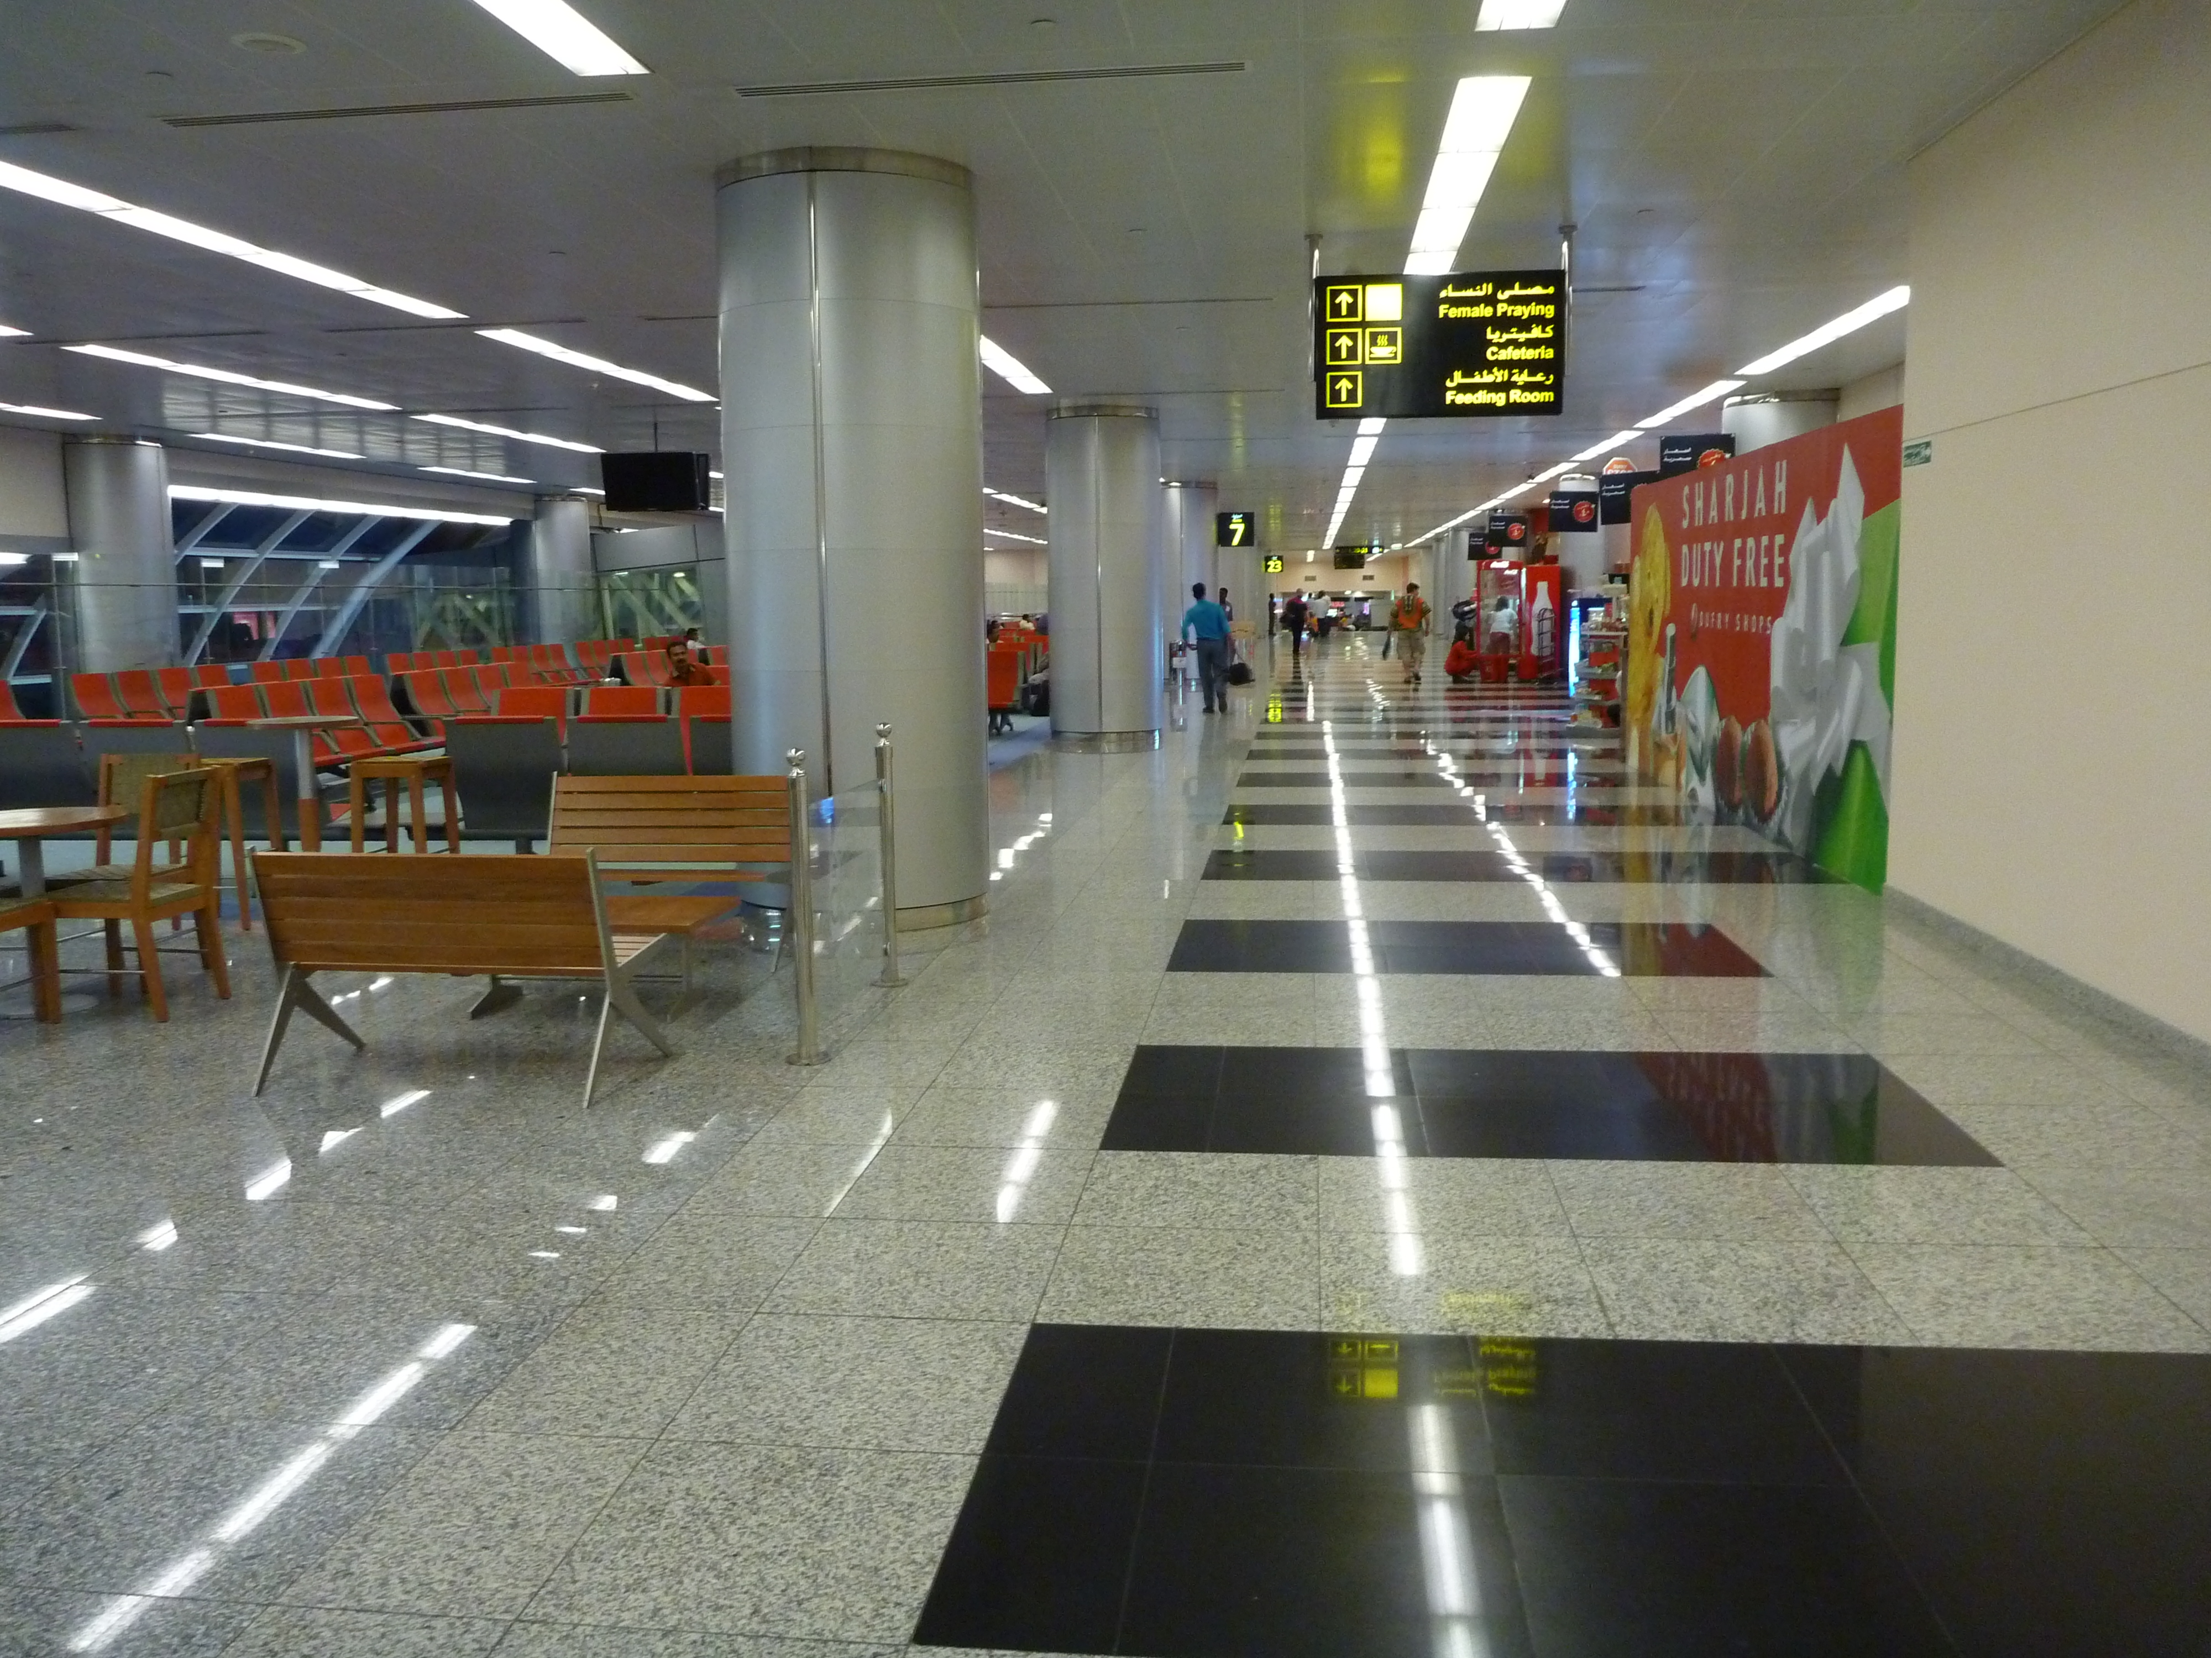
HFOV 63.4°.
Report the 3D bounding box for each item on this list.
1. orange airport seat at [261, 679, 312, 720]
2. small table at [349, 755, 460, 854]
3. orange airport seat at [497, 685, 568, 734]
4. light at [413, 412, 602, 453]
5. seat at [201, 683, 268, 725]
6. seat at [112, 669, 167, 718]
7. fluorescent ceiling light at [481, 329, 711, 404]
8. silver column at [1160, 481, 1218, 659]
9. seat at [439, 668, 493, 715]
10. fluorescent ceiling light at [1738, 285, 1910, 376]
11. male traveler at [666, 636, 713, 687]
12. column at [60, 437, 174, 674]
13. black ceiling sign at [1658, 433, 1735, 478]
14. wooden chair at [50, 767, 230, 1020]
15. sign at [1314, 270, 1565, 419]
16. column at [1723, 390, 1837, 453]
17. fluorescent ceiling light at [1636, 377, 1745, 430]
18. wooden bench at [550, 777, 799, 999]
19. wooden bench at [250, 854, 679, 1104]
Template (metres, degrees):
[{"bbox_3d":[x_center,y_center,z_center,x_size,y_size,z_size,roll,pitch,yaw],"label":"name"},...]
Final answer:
[{"bbox_3d":[-6.089,-0.655,13.996,0.700,0.950,0.630,0,7,7],"label":"orange airport seat"},{"bbox_3d":[-3.416,0.064,8.764,0.420,0.800,0.400,0,7,7],"label":"small table"},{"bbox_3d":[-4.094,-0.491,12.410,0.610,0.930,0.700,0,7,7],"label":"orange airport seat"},{"bbox_3d":[-6.677,-4.498,20.389,0.280,0.090,4.483,0,7,7],"label":"light"},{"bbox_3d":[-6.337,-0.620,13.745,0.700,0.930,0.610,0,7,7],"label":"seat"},{"bbox_3d":[-9.083,-1.055,17.390,0.700,0.950,0.630,0,7,7],"label":"seat"},{"bbox_3d":[-4.093,-3.853,14.975,0.280,0.090,4.589,0,7,7],"label":"fluorescent ceiling light"},{"bbox_3d":[1.393,-4.303,31.605,1.210,3.494,1.210,0,7,7],"label":"silver column"},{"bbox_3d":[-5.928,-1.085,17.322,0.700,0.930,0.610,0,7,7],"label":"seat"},{"bbox_3d":[5.732,-3.928,14.256,0.300,0.080,4.850,0,7,7],"label":"fluorescent ceiling light"},{"bbox_3d":[-3.864,-1.107,16.488,0.550,1.150,0.750,0,7,7],"label":"male traveler"},{"bbox_3d":[-11.355,-2.699,20.652,1.020,3.520,1.020,0,7,7],"label":"column"},{"bbox_3d":[5.559,-3.411,16.803,0.665,0.560,0.050,0,7,7],"label":"black ceiling sign"},{"bbox_3d":[-3.762,0.240,6.934,0.560,0.930,0.460,0,7,7],"label":"wooden chair"},{"bbox_3d":[1.853,-2.674,9.934,1.348,0.780,0.130,0,7,7],"label":"sign"},{"bbox_3d":[7.141,-2.771,18.916,1.240,3.540,1.240,0,7,7],"label":"column"},{"bbox_3d":[6.336,-4.617,19.578,0.300,0.080,4.850,0,7,7],"label":"fluorescent ceiling light"},{"bbox_3d":[-1.915,0.174,7.724,1.140,0.800,0.750,0,7,7],"label":"wooden bench"},{"bbox_3d":[-2.103,0.413,5.879,1.150,0.800,0.750,0,7,7],"label":"wooden bench"}]

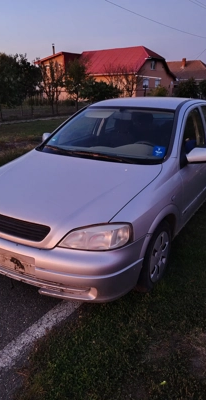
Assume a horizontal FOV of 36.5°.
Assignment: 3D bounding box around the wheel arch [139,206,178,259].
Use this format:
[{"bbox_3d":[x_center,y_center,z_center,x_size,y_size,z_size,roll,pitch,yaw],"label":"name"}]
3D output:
[{"bbox_3d":[0.435,0.234,2.324,0.140,0.380,0.700,11,22,29],"label":"wheel arch"}]

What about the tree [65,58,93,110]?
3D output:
[{"bbox_3d":[-1.766,-8.143,22.318,2.000,3.650,2.000,0,19,0],"label":"tree"}]

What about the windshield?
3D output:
[{"bbox_3d":[0.059,-0.667,3.040,1.340,0.130,0.907,13,51,29],"label":"windshield"}]

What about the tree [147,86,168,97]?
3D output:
[{"bbox_3d":[5.495,-10.410,31.504,1.950,1.950,1.900,11,22,29],"label":"tree"}]

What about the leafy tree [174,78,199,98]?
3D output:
[{"bbox_3d":[10.062,-12.967,37.460,2.600,2.900,2.600,11,22,29],"label":"leafy tree"}]

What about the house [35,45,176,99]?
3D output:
[{"bbox_3d":[0.219,-16.117,40.946,15.800,6.450,9.200,15,24,36],"label":"house"}]

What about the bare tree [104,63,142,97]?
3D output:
[{"bbox_3d":[2.019,-12.108,32.306,3.935,3.906,3.738,2,20,3],"label":"bare tree"}]

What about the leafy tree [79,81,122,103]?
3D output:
[{"bbox_3d":[-0.240,-10.326,29.939,4.030,2.132,3.829,0,20,-1],"label":"leafy tree"}]

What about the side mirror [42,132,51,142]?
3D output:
[{"bbox_3d":[-0.646,-0.737,3.580,0.210,0.135,0.110,13,24,29],"label":"side mirror"}]

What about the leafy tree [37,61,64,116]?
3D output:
[{"bbox_3d":[-2.991,-6.491,18.122,1.626,2.951,1.545,-3,20,-8],"label":"leafy tree"}]

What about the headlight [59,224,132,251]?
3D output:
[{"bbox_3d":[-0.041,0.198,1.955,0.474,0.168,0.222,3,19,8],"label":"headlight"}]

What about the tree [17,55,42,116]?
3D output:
[{"bbox_3d":[-3.945,-6.093,16.747,1.546,3.124,1.469,-4,20,-12],"label":"tree"}]

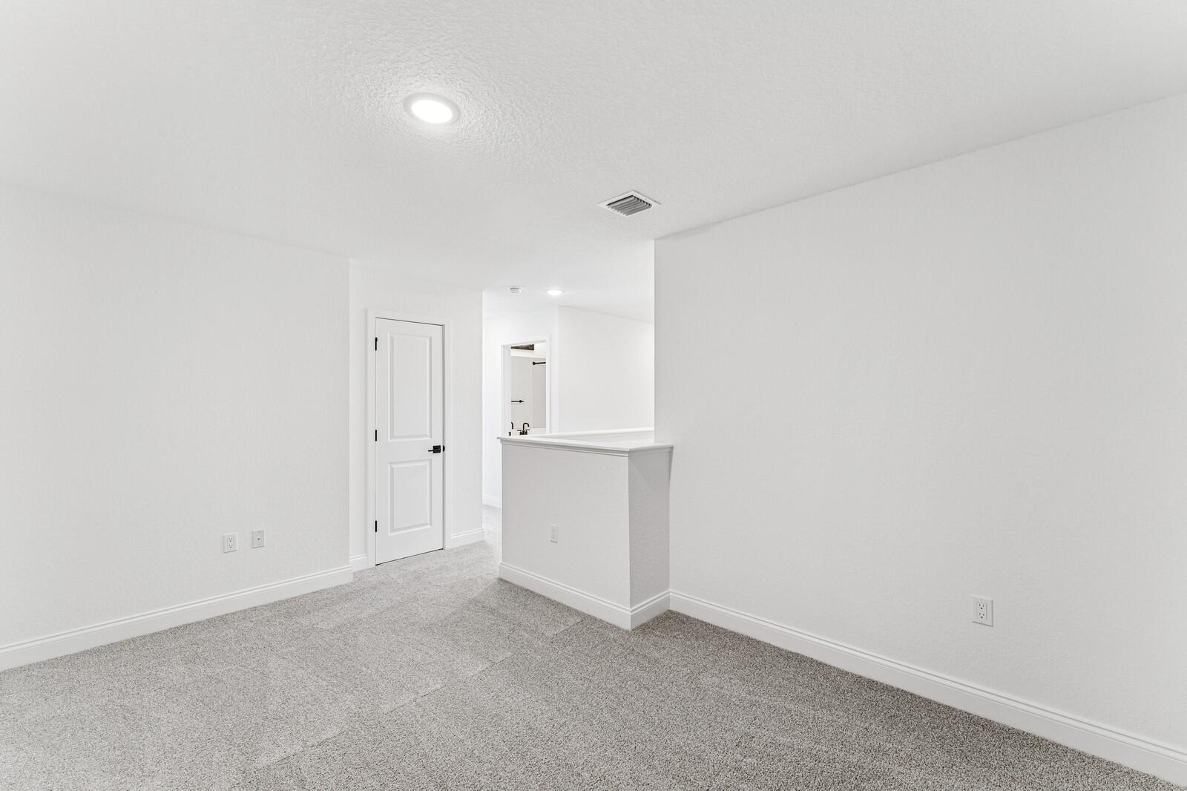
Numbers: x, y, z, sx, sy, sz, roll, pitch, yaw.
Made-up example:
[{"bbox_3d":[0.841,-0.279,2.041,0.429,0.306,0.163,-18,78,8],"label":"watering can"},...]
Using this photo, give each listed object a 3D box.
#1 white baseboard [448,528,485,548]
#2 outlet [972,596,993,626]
[{"bbox_3d":[-1.206,1.362,4.431,0.016,0.120,0.388,-1,-1,44],"label":"white baseboard"},{"bbox_3d":[1.681,0.935,1.992,0.071,0.116,0.009,-1,-1,42],"label":"outlet"}]

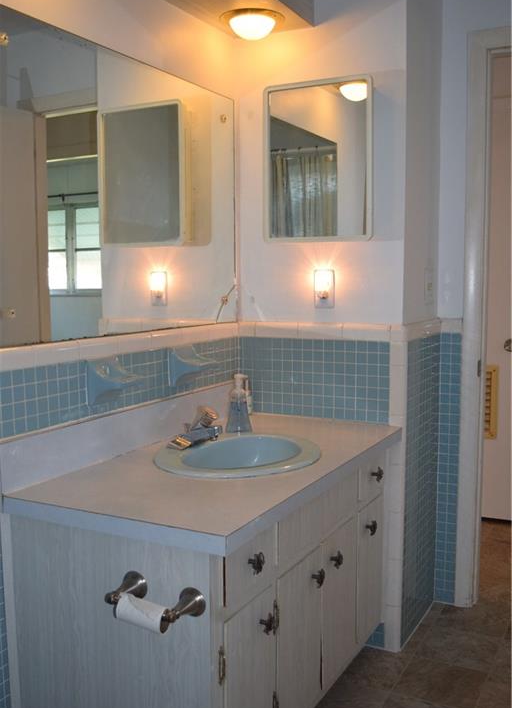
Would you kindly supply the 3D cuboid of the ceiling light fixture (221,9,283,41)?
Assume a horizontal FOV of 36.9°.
[{"bbox_3d":[-0.012,-0.979,2.321,0.195,0.058,0.195,0,6,0],"label":"ceiling light fixture"}]

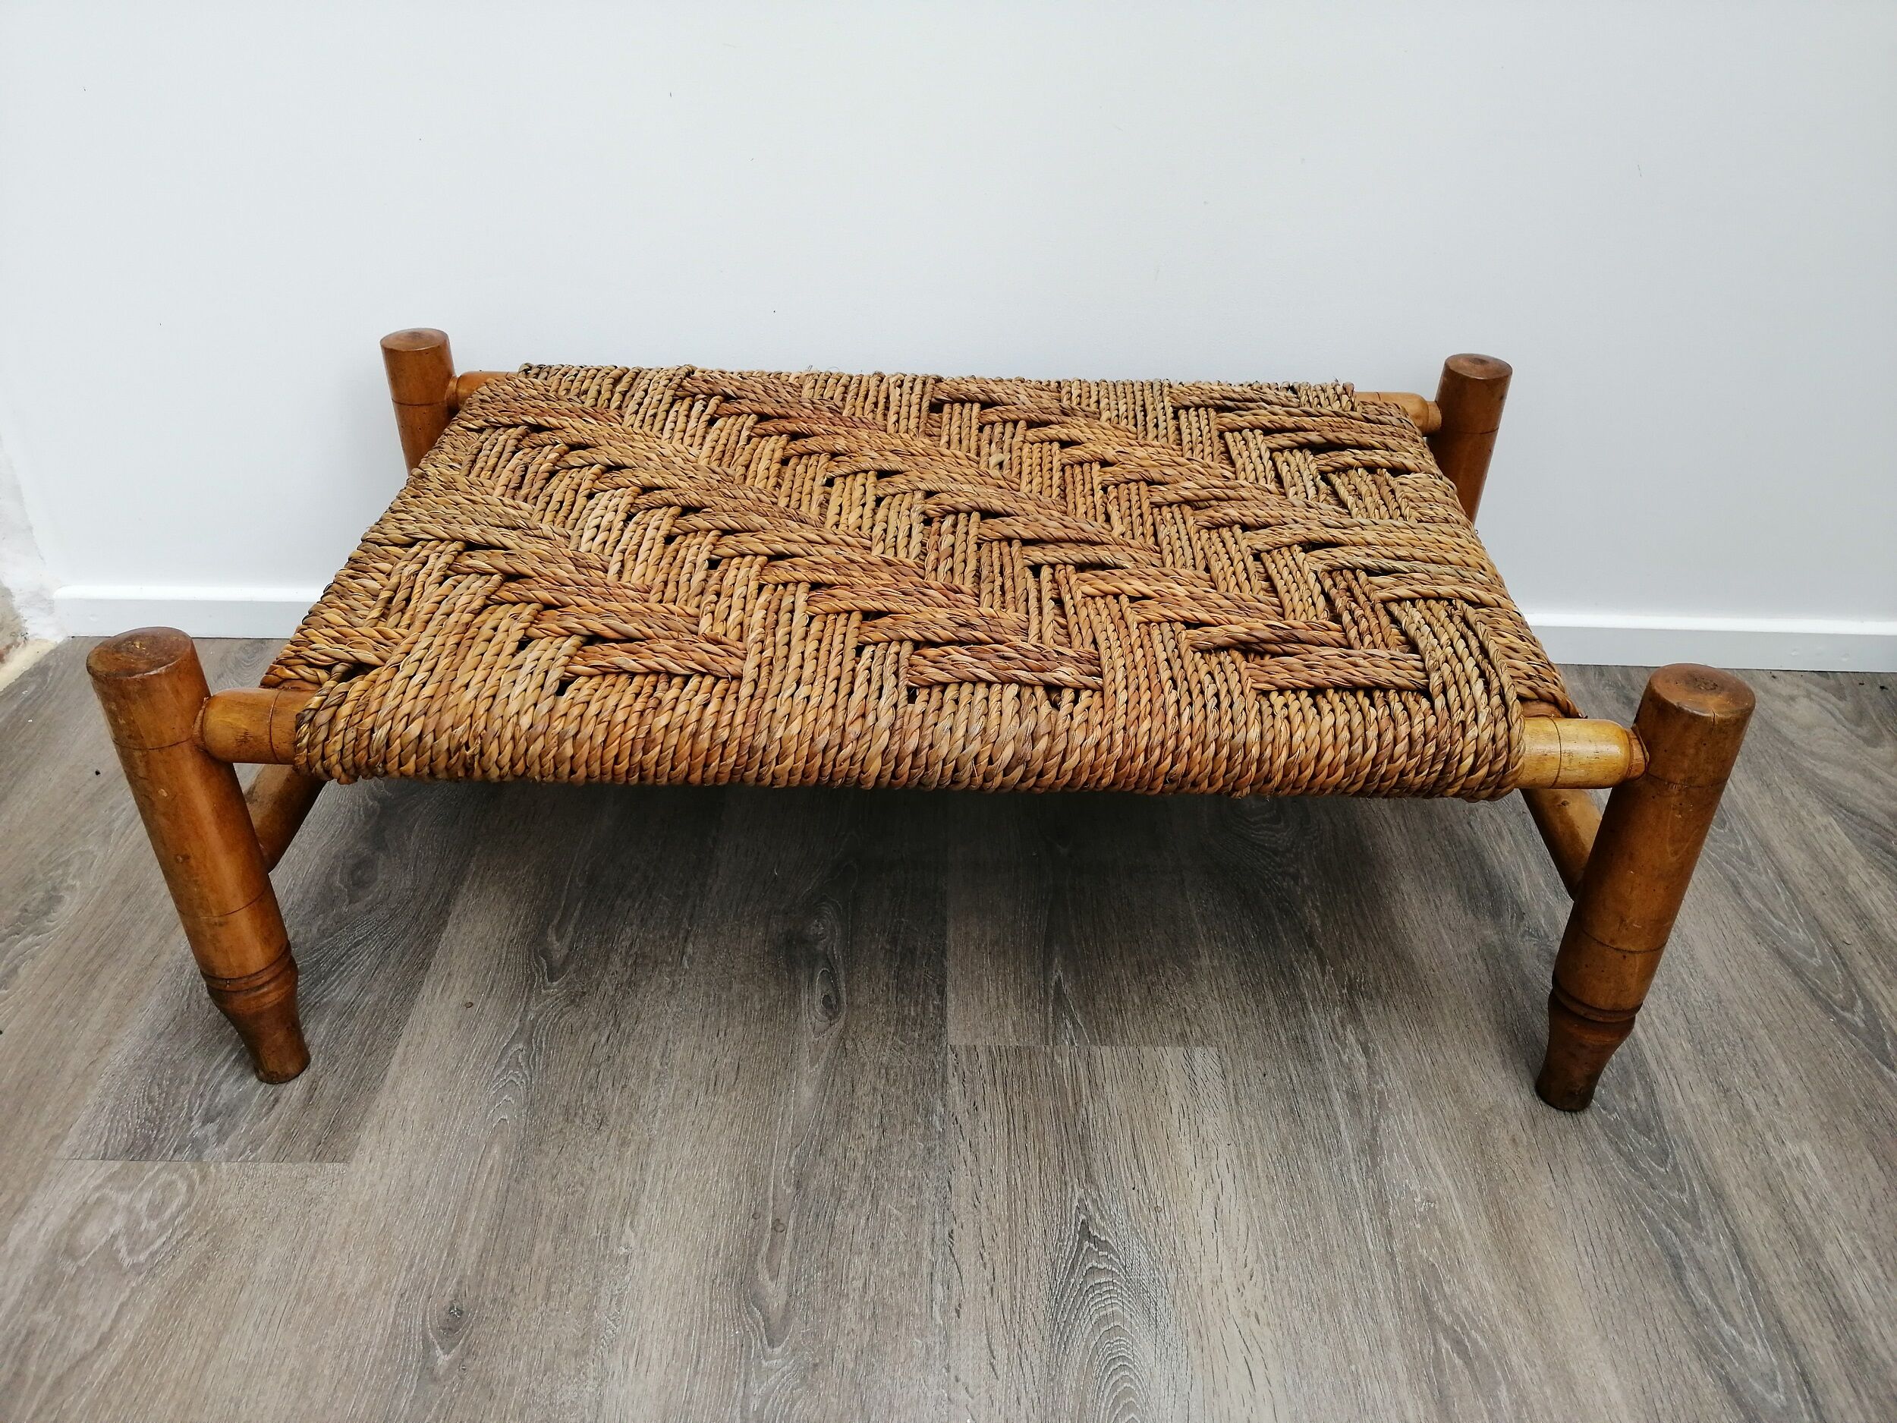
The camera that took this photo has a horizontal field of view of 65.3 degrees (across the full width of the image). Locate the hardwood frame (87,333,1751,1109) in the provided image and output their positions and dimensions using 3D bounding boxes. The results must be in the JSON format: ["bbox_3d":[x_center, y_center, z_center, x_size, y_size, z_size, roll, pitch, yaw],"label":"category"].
[{"bbox_3d":[-0.012,-0.020,1.126,0.938,0.339,0.542,1,34,1],"label":"hardwood frame"}]

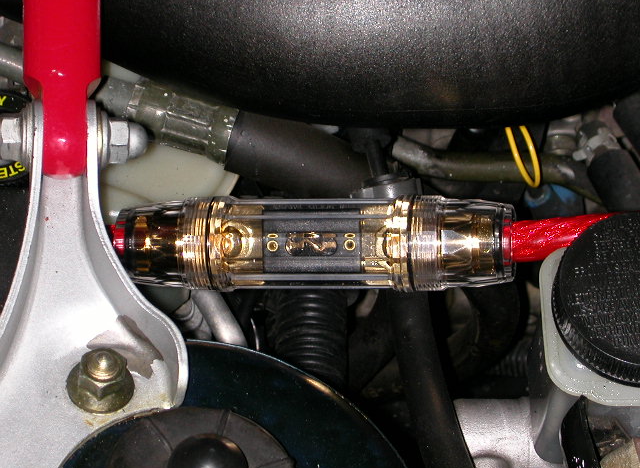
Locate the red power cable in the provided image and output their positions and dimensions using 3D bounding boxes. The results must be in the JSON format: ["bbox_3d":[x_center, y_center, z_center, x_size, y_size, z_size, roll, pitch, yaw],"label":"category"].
[{"bbox_3d":[0.096,0.001,0.805,0.043,0.017,0.017,-6,62,-3],"label":"red power cable"}]

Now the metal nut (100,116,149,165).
[{"bbox_3d":[-0.076,-0.036,0.800,0.018,0.019,0.018,0,90,0],"label":"metal nut"}]

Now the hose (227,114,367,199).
[{"bbox_3d":[-0.009,-0.033,0.860,0.066,0.028,0.027,16,63,8],"label":"hose"}]

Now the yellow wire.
[{"bbox_3d":[0.084,-0.032,0.850,0.016,0.028,0.016,0,62,0],"label":"yellow wire"}]

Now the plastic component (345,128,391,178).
[{"bbox_3d":[0.020,-0.034,0.855,0.019,0.024,0.017,0,62,0],"label":"plastic component"}]

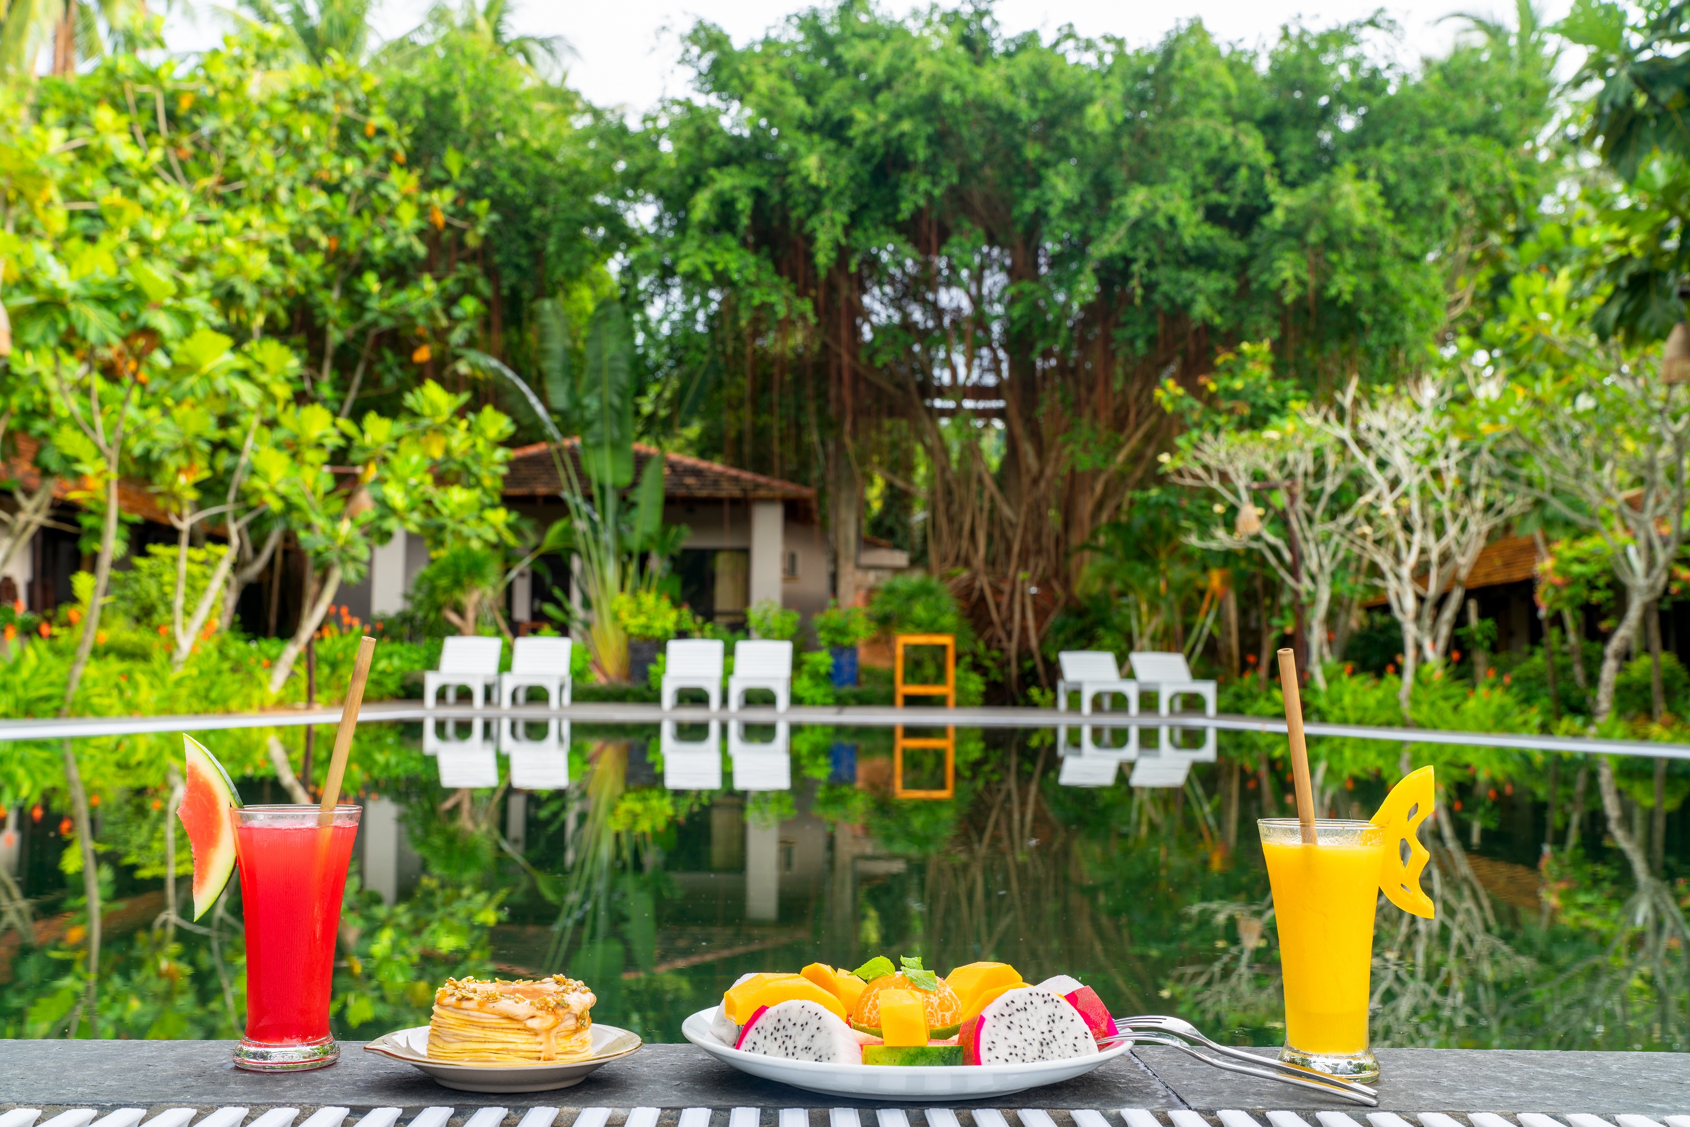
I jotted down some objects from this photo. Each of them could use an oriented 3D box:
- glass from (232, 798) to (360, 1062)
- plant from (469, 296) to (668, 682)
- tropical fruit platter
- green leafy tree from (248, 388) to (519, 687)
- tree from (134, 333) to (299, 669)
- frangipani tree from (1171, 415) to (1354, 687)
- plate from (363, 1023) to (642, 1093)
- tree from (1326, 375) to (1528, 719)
[{"bbox_3d":[-0.325,0.218,1.105,0.076,0.146,0.076,1,-4,0],"label":"glass"},{"bbox_3d":[-3.680,-0.973,24.929,2.633,5.180,2.000,1,-4,0],"label":"plant"},{"bbox_3d":[0.035,0.261,1.089,0.259,0.067,0.257,1,-4,0],"label":"tropical fruit platter"},{"bbox_3d":[-4.320,-0.236,17.658,2.462,3.002,2.300,1,-4,0],"label":"green leafy tree"},{"bbox_3d":[-4.891,-0.405,14.600,1.500,2.760,1.400,1,-4,0],"label":"tree"},{"bbox_3d":[4.078,-0.071,18.355,1.788,2.770,1.800,1,-4,0],"label":"frangipani tree"},{"bbox_3d":[-0.193,0.279,1.054,0.160,0.022,0.145,1,-4,0],"label":"plate"},{"bbox_3d":[4.816,-0.126,15.552,1.678,2.874,1.750,1,-4,0],"label":"tree"}]

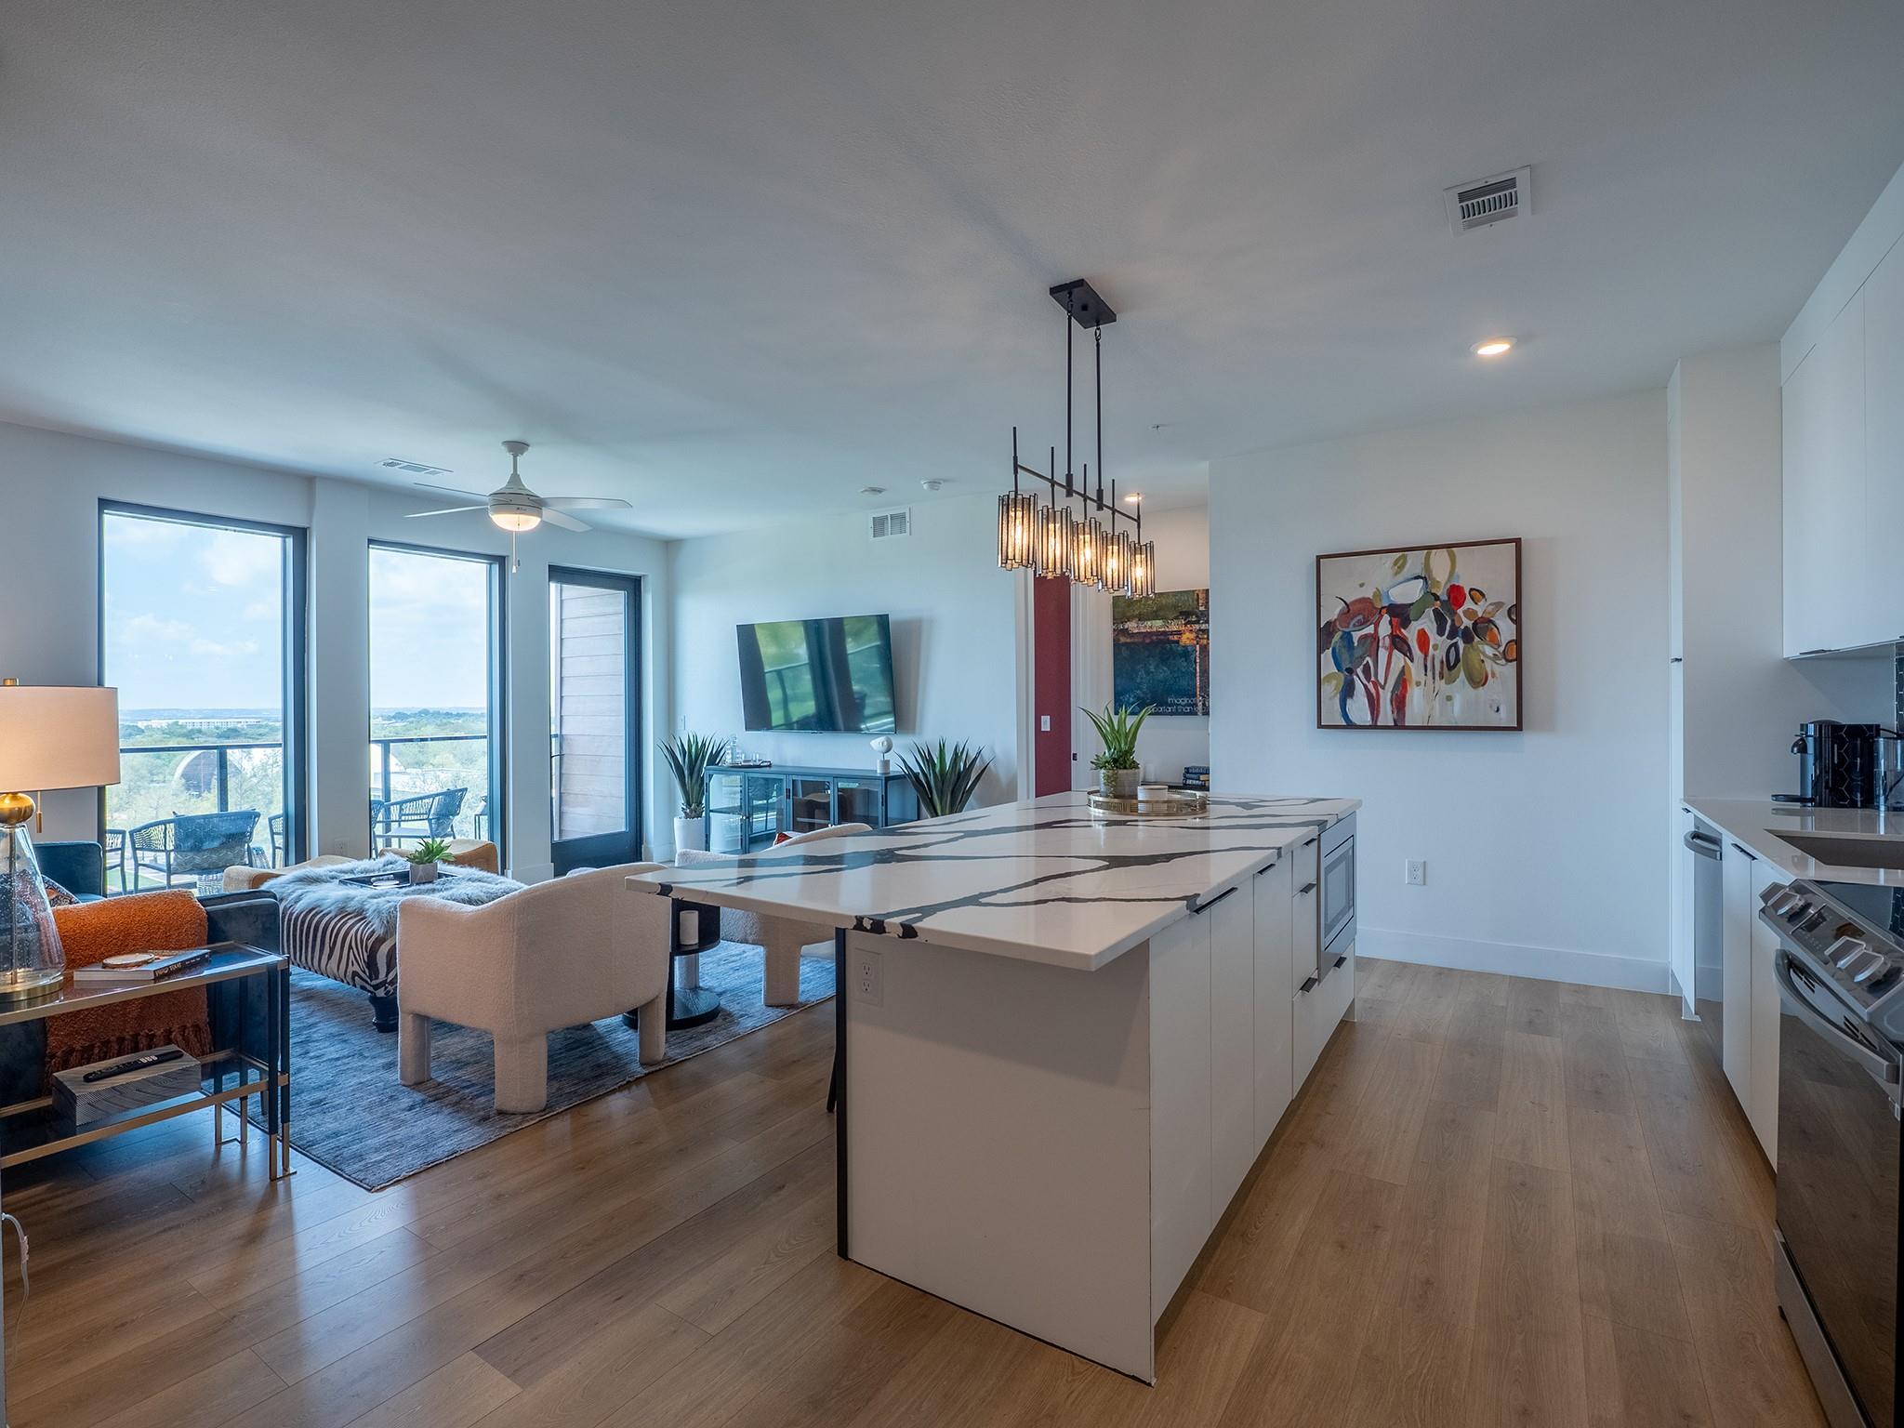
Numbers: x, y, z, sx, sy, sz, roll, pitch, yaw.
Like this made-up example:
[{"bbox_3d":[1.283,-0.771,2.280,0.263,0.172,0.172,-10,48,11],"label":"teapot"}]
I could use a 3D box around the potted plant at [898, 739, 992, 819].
[{"bbox_3d":[-0.040,0.737,5.796,0.630,1.150,0.600,0,0,33],"label":"potted plant"}]

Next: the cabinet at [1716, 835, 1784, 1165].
[{"bbox_3d":[2.611,0.832,2.436,0.590,0.810,0.930,0,0,33],"label":"cabinet"}]

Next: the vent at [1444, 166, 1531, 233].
[{"bbox_3d":[1.535,-1.449,2.516,0.204,0.020,0.295,0,0,33],"label":"vent"}]

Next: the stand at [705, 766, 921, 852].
[{"bbox_3d":[-1.080,0.874,6.617,1.790,0.880,0.380,0,0,33],"label":"stand"}]

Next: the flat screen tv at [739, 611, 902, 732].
[{"bbox_3d":[-1.011,-0.279,6.517,1.450,0.830,0.055,0,6,32],"label":"flat screen tv"}]

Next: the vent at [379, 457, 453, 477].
[{"bbox_3d":[-3.172,-1.440,5.208,0.190,0.020,0.365,0,0,33],"label":"vent"}]

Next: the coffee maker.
[{"bbox_3d":[3.582,0.199,3.558,0.360,0.338,0.160,0,0,33],"label":"coffee maker"}]

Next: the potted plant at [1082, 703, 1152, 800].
[{"bbox_3d":[0.673,0.160,3.542,0.260,0.416,0.260,0,0,33],"label":"potted plant"}]

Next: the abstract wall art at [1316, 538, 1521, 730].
[{"bbox_3d":[2.377,-0.385,4.526,0.928,0.939,0.045,0,0,33],"label":"abstract wall art"}]

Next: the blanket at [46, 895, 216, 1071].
[{"bbox_3d":[-2.497,0.812,2.636,0.270,0.470,0.370,0,0,33],"label":"blanket"}]

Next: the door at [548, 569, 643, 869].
[{"bbox_3d":[-2.898,0.070,7.128,0.090,2.444,0.920,0,0,33],"label":"door"}]

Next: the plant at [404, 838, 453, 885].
[{"bbox_3d":[-2.545,0.702,4.282,0.200,0.225,0.200,0,0,33],"label":"plant"}]

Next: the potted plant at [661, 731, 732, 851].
[{"bbox_3d":[-2.112,0.737,7.168,0.570,1.165,0.550,0,0,33],"label":"potted plant"}]

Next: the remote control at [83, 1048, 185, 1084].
[{"bbox_3d":[-2.206,0.956,2.381,0.043,0.020,0.195,0,0,33],"label":"remote control"}]

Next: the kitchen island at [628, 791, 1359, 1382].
[{"bbox_3d":[0.469,0.841,2.901,1.217,0.914,2.693,0,0,33],"label":"kitchen island"}]

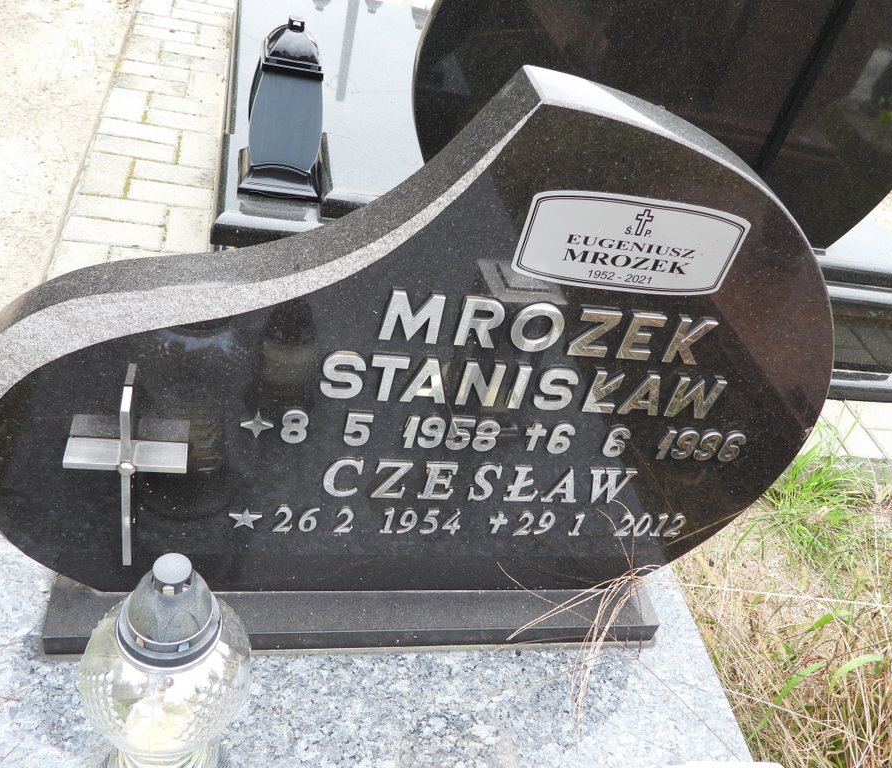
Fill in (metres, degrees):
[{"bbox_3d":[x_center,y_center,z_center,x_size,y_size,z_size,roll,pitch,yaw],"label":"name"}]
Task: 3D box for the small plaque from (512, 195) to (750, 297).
[{"bbox_3d":[0.158,-0.114,0.694,0.198,0.086,0.006,4,40,-15],"label":"small plaque"}]

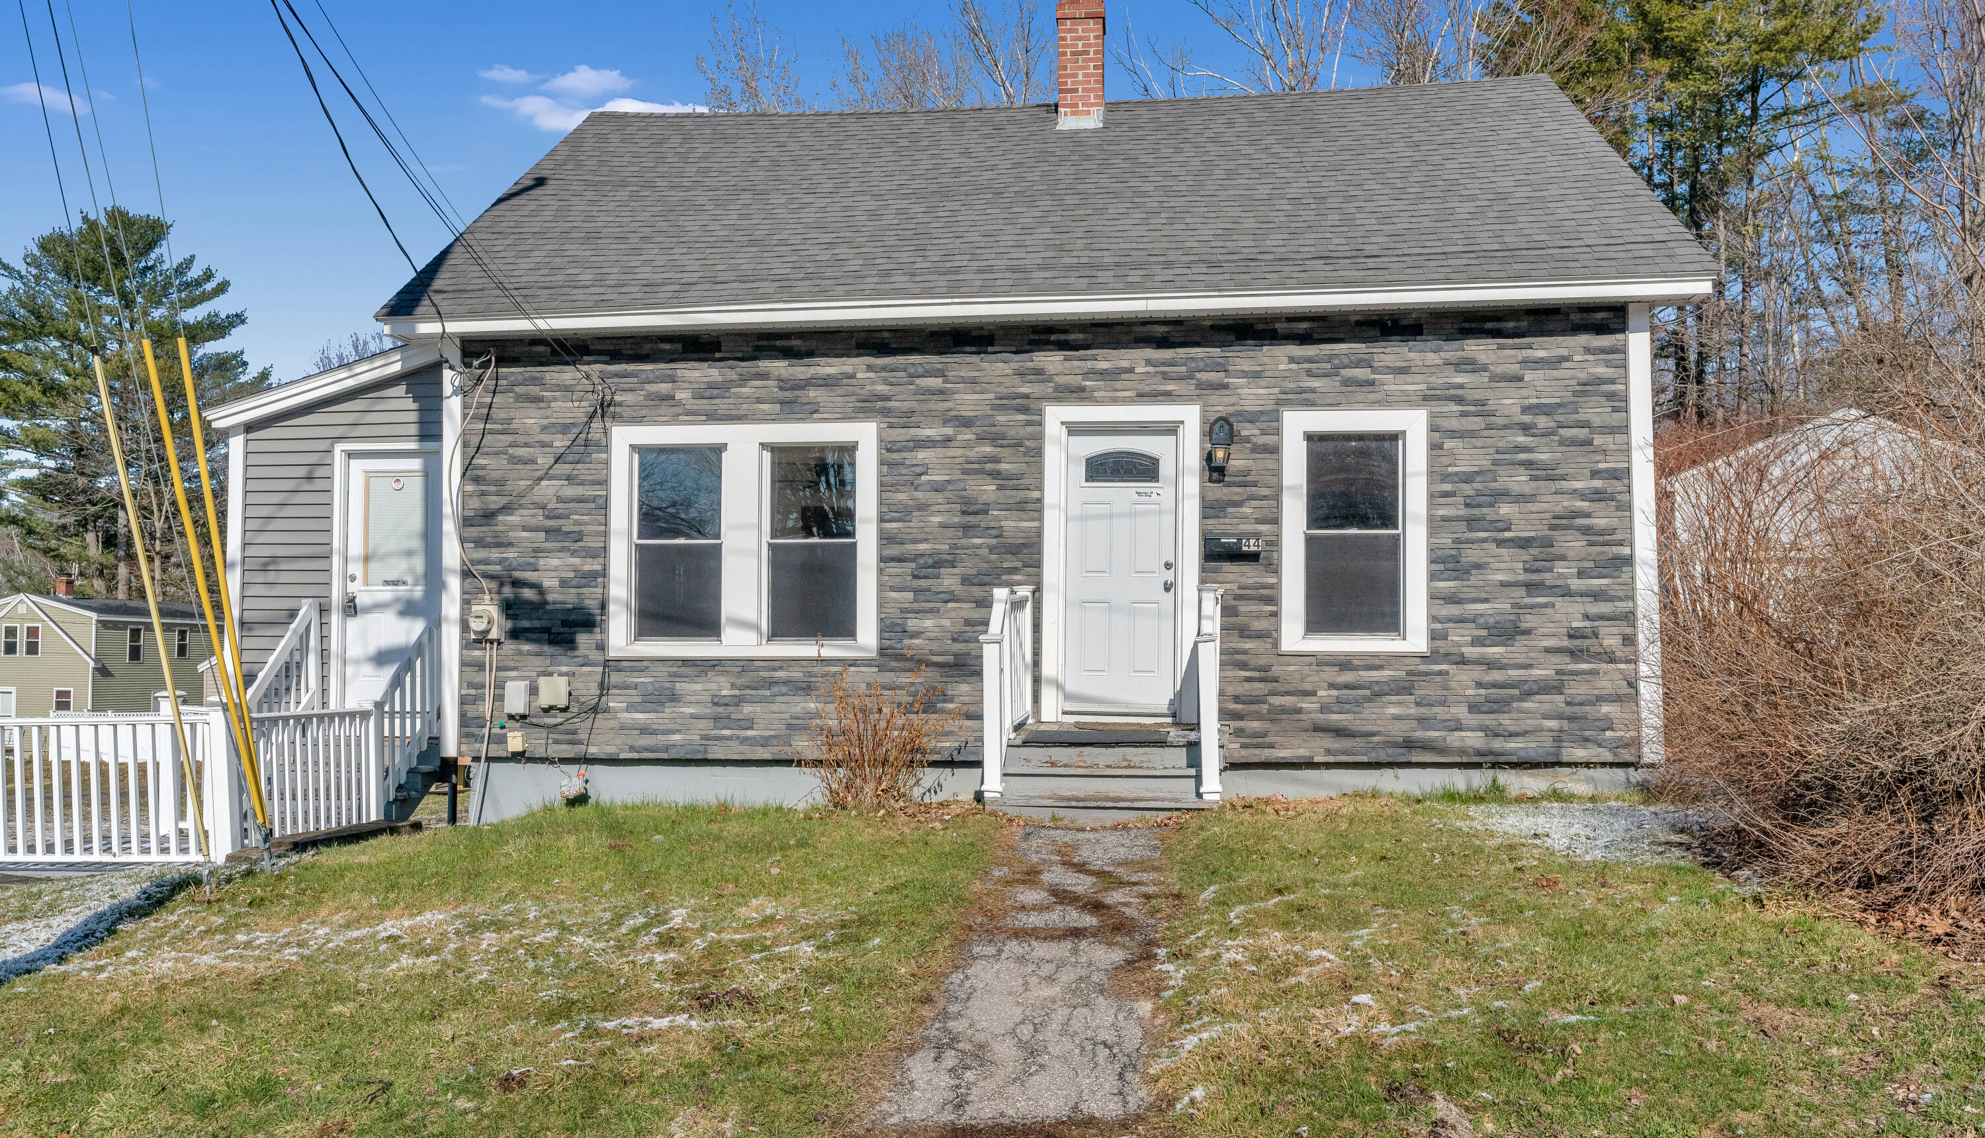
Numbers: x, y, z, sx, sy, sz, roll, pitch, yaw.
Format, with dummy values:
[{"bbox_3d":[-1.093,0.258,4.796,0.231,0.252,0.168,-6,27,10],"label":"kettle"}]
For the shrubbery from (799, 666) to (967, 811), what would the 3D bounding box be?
[{"bbox_3d":[-0.781,1.175,10.961,1.070,1.030,0.900,0,-3,6],"label":"shrubbery"}]

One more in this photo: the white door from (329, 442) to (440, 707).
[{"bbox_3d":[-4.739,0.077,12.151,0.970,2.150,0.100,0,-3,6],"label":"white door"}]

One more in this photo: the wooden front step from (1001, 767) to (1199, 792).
[{"bbox_3d":[0.678,1.373,9.795,1.310,0.170,0.300,0,-3,6],"label":"wooden front step"}]

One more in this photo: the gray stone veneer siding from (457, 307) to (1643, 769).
[{"bbox_3d":[0.219,-0.218,11.425,8.710,3.240,0.120,0,-3,6],"label":"gray stone veneer siding"}]

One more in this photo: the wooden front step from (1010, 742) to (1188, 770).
[{"bbox_3d":[0.718,1.226,10.089,1.250,0.160,0.300,0,-3,6],"label":"wooden front step"}]

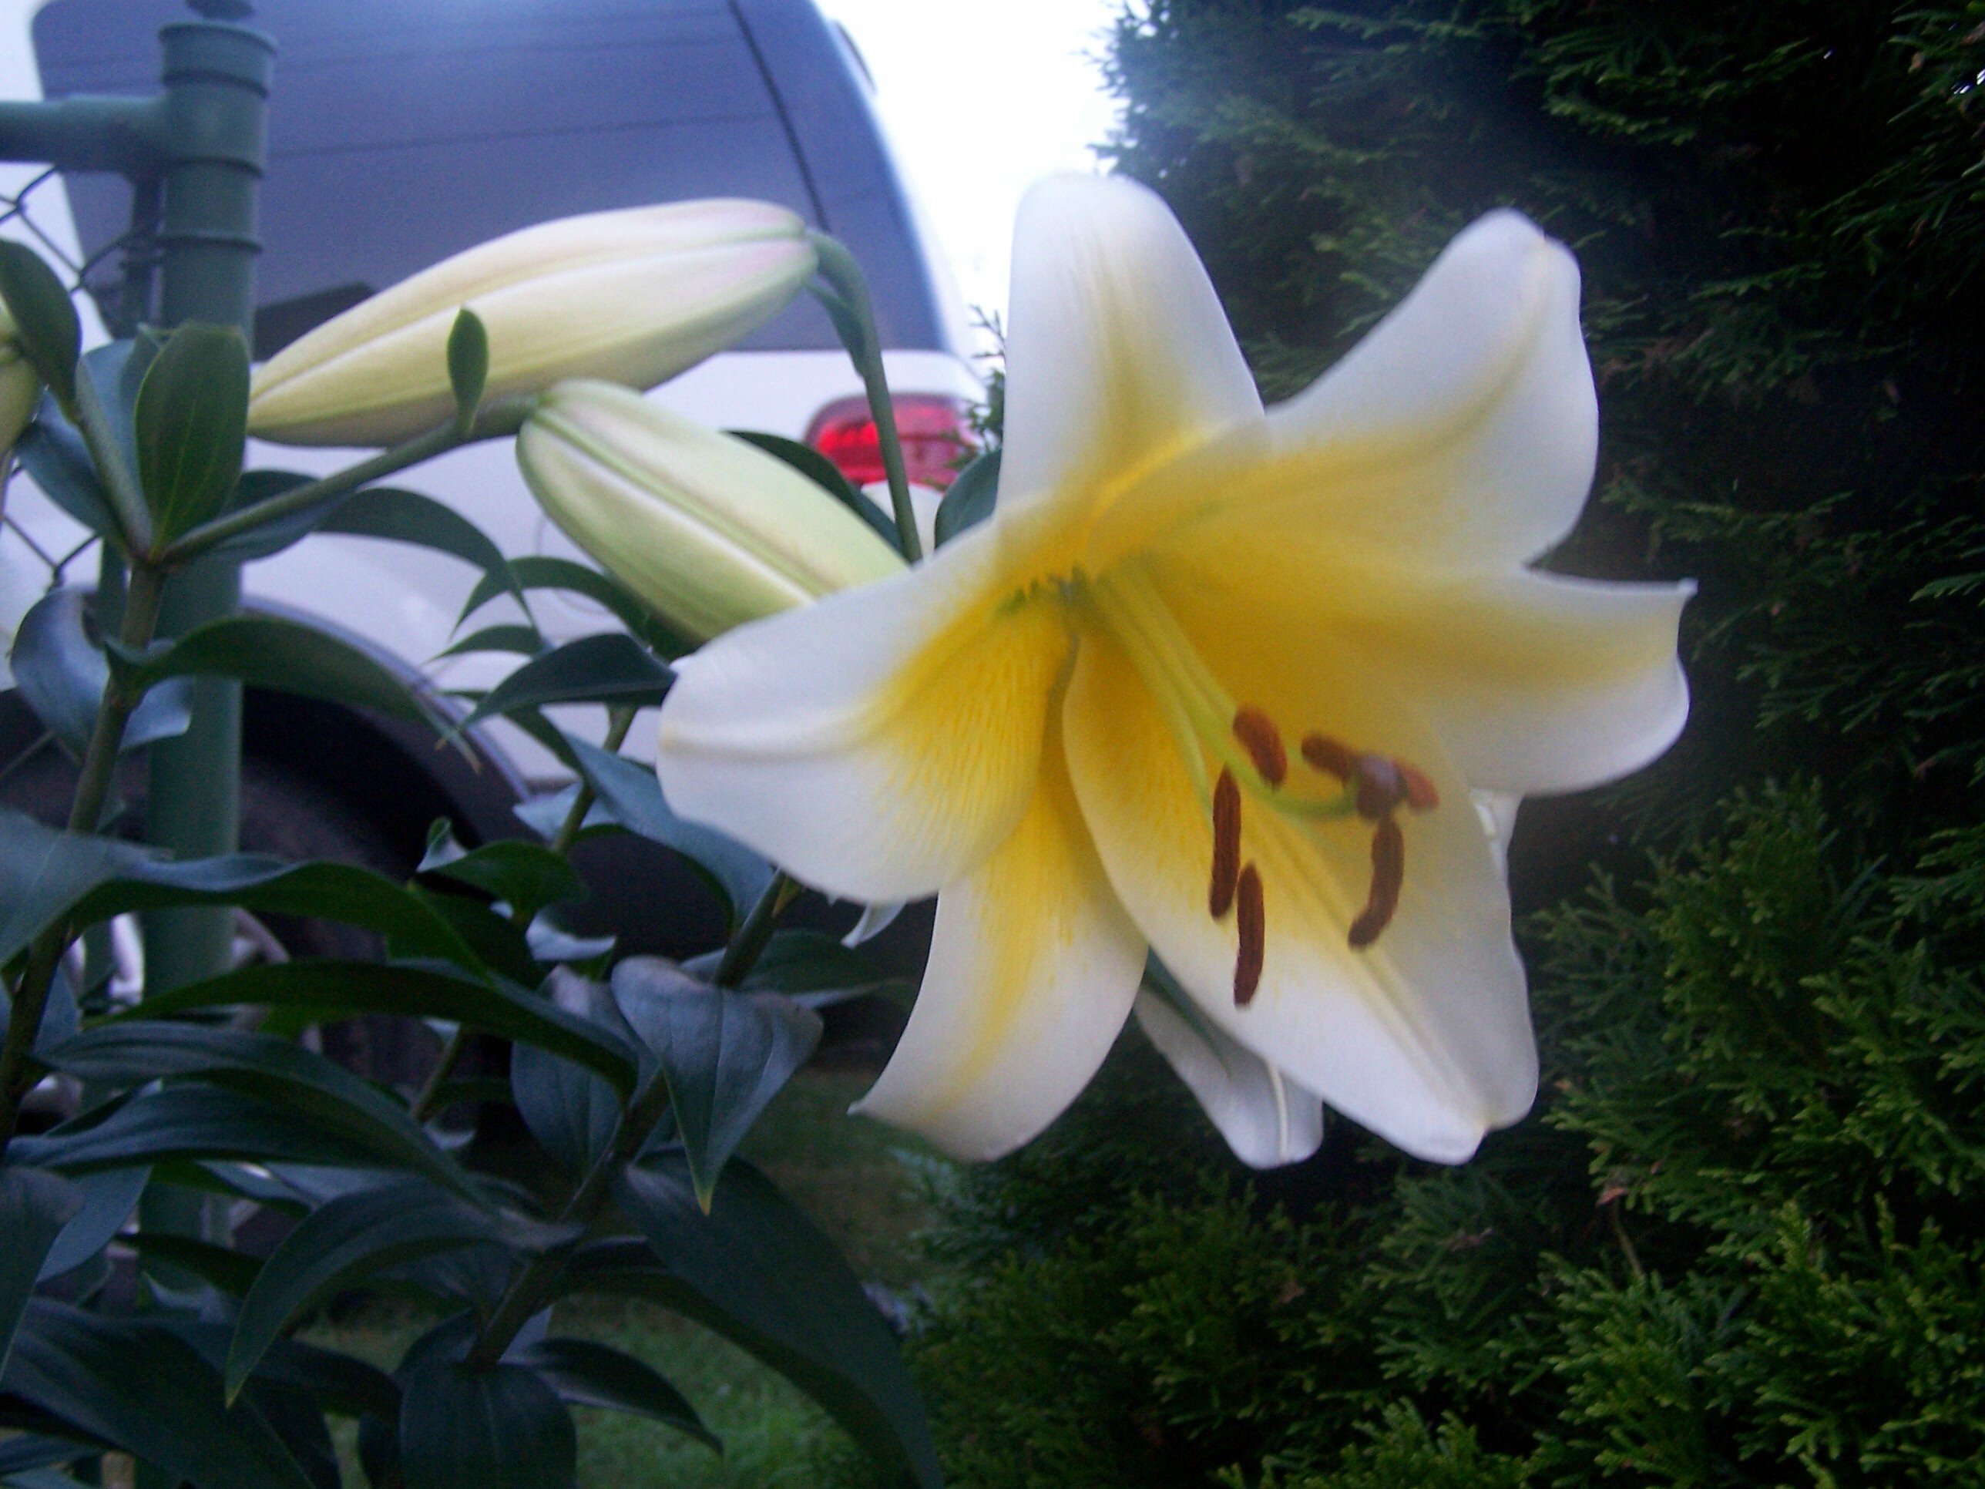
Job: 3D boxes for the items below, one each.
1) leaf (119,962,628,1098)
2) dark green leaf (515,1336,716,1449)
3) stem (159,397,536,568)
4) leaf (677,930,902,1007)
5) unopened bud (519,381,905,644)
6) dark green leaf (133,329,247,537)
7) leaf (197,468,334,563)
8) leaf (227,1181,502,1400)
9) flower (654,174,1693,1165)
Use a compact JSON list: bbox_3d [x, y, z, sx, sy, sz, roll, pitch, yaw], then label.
[{"bbox_3d":[-0.143,0.065,0.540,0.123,0.028,0.036,7,-1,-6],"label":"leaf"},{"bbox_3d":[-0.093,0.159,0.560,0.062,0.022,0.032,21,-6,-18],"label":"dark green leaf"},{"bbox_3d":[-0.134,-0.053,0.477,0.087,0.014,0.011,-21,0,3],"label":"stem"},{"bbox_3d":[-0.048,0.058,0.580,0.063,0.020,0.034,3,-1,-30],"label":"leaf"},{"bbox_3d":[-0.051,-0.039,0.483,0.108,0.039,0.039,31,0,-9],"label":"unopened bud"},{"bbox_3d":[-0.181,-0.070,0.520,0.026,0.052,0.030,8,5,-6],"label":"dark green leaf"},{"bbox_3d":[-0.157,-0.049,0.495,0.034,0.020,0.020,2,6,-24],"label":"leaf"},{"bbox_3d":[-0.129,0.113,0.475,0.062,0.042,0.034,-1,7,-41],"label":"leaf"},{"bbox_3d":[0.028,-0.020,0.468,0.192,0.182,0.120,2,10,-19],"label":"flower"}]

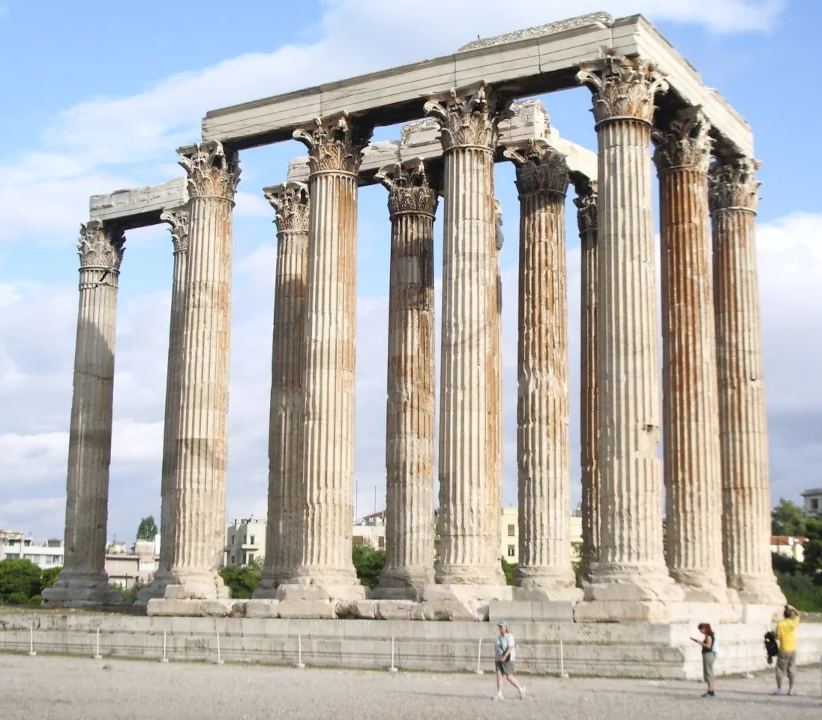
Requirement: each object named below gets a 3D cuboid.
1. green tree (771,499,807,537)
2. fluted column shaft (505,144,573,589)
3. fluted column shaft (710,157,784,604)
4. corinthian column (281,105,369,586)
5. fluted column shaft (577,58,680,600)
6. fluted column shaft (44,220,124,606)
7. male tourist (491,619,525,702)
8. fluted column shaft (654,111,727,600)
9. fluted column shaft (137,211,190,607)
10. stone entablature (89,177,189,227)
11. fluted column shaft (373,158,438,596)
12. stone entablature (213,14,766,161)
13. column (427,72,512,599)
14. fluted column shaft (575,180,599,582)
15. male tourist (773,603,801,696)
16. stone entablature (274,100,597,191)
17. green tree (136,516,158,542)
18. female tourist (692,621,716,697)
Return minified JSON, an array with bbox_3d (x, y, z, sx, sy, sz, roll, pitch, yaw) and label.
[{"bbox_3d":[68.198,31.865,248.784,8.000,14.000,8.000,0,-10,0],"label":"green tree"},{"bbox_3d":[4.782,0.008,50.222,2.250,16.750,2.250,-6,-12,31],"label":"fluted column shaft"},{"bbox_3d":[12.376,0.587,52.217,2.250,16.700,2.250,-5,-11,30],"label":"fluted column shaft"},{"bbox_3d":[-2.796,-0.195,48.269,2.250,16.700,2.250,-5,-11,30],"label":"corinthian column"},{"bbox_3d":[6.666,-1.091,42.731,2.250,16.700,2.250,-5,-11,30],"label":"fluted column shaft"},{"bbox_3d":[-14.142,2.103,61.500,2.500,17.300,2.500,-6,-12,31],"label":"fluted column shaft"},{"bbox_3d":[2.114,6.514,30.131,0.700,1.660,0.520,2,-10,-7],"label":"male tourist"},{"bbox_3d":[9.512,-0.386,47.380,2.300,17.100,2.300,-6,-12,31],"label":"fluted column shaft"},{"bbox_3d":[-9.411,1.635,58.670,2.350,17.200,2.350,-6,-12,31],"label":"fluted column shaft"},{"bbox_3d":[-11.462,-6.951,61.321,5.450,1.350,1.950,-5,-11,30],"label":"stone entablature"},{"bbox_3d":[0.051,0.526,53.042,2.250,16.950,2.250,-6,-12,31],"label":"fluted column shaft"},{"bbox_3d":[2.656,-8.722,52.309,17.300,1.650,11.750,-5,-11,30],"label":"stone entablature"},{"bbox_3d":[1.932,-0.900,45.608,2.300,16.800,2.300,-6,-12,31],"label":"column"},{"bbox_3d":[7.645,1.035,54.986,2.250,16.700,2.250,-5,-11,30],"label":"fluted column shaft"},{"bbox_3d":[8.526,6.598,31.544,0.640,1.950,0.450,2,-10,-9],"label":"male tourist"},{"bbox_3d":[1.605,-7.979,56.352,11.500,1.650,6.550,-5,-11,30],"label":"stone entablature"},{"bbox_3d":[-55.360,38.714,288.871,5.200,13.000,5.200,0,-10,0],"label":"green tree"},{"bbox_3d":[6.641,6.795,31.429,0.600,1.630,0.500,-1,-10,6],"label":"female tourist"}]

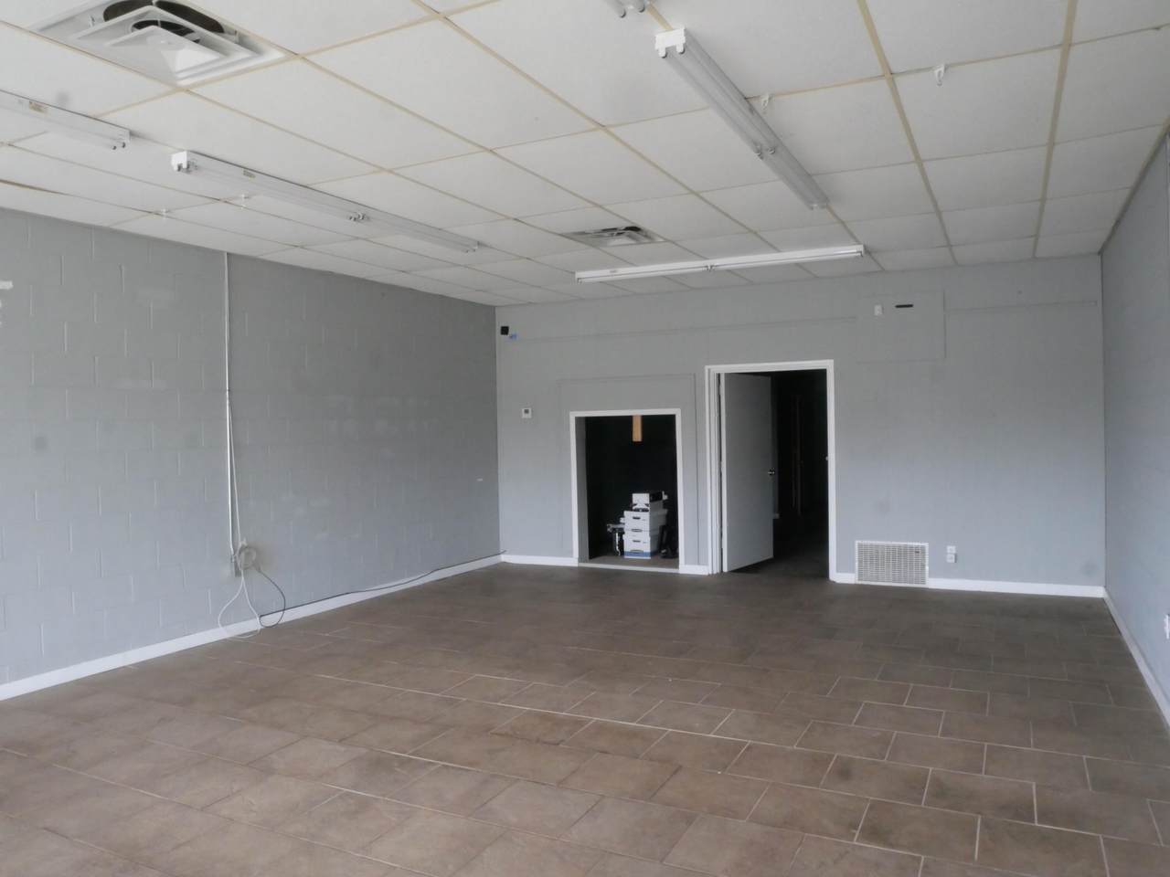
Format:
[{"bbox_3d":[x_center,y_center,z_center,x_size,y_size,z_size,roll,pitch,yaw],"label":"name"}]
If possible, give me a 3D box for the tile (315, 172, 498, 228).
[{"bbox_3d":[-1.009,-1.407,4.823,0.605,0.024,1.215,0,2,27],"label":"tile"}]

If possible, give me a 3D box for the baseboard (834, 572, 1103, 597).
[{"bbox_3d":[3.395,1.316,7.299,2.175,0.092,0.015,-1,1,24],"label":"baseboard"}]

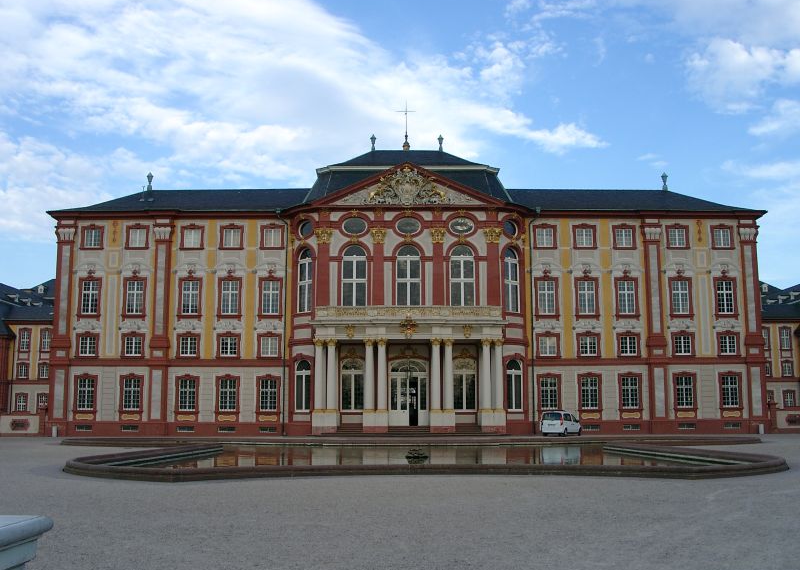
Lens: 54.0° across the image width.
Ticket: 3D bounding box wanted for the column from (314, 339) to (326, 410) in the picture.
[{"bbox_3d":[-5.783,6.456,56.877,0.723,5.092,0.723,0,-7,-1],"label":"column"}]

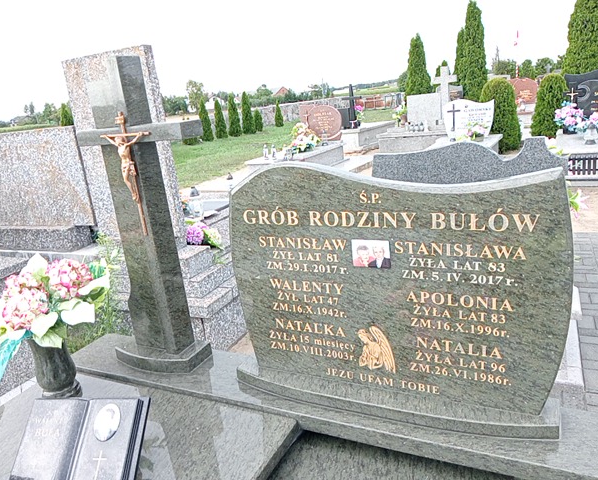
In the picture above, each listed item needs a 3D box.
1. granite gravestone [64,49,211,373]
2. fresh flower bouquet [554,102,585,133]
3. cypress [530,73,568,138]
[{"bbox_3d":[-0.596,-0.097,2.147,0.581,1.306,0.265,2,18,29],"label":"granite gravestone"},{"bbox_3d":[4.586,-2.065,8.777,0.510,0.530,0.450,1,17,25],"label":"fresh flower bouquet"},{"bbox_3d":[6.125,-3.300,12.643,0.918,1.490,0.918,-6,15,0],"label":"cypress"}]

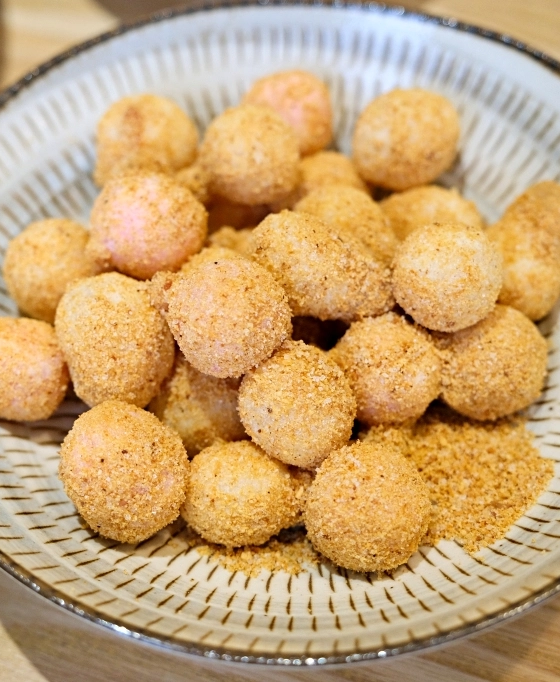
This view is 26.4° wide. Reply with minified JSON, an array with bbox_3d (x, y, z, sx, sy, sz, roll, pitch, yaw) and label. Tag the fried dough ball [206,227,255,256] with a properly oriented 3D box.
[{"bbox_3d":[-0.013,-0.025,0.346,0.027,0.025,0.026,-1,54,1],"label":"fried dough ball"}]

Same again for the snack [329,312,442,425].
[{"bbox_3d":[0.028,0.008,0.319,0.030,0.030,0.030,-1,54,1],"label":"snack"}]

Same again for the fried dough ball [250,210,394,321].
[{"bbox_3d":[0.011,-0.020,0.321,0.042,0.029,0.028,26,59,19],"label":"fried dough ball"}]

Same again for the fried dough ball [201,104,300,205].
[{"bbox_3d":[-0.009,-0.056,0.356,0.030,0.030,0.030,-1,54,1],"label":"fried dough ball"}]

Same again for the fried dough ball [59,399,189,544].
[{"bbox_3d":[-0.035,0.029,0.268,0.029,0.031,0.031,-1,55,2],"label":"fried dough ball"}]

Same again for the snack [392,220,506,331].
[{"bbox_3d":[0.042,-0.016,0.295,0.027,0.027,0.027,-1,55,2],"label":"snack"}]

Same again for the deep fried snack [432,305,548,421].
[{"bbox_3d":[0.051,0.005,0.291,0.028,0.028,0.028,-1,55,2],"label":"deep fried snack"}]

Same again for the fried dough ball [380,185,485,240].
[{"bbox_3d":[0.045,-0.031,0.355,0.031,0.029,0.030,-1,54,1],"label":"fried dough ball"}]

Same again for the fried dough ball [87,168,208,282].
[{"bbox_3d":[-0.037,-0.033,0.337,0.032,0.030,0.031,-1,54,1],"label":"fried dough ball"}]

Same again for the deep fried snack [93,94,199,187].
[{"bbox_3d":[-0.042,-0.062,0.376,0.033,0.031,0.032,-1,54,1],"label":"deep fried snack"}]

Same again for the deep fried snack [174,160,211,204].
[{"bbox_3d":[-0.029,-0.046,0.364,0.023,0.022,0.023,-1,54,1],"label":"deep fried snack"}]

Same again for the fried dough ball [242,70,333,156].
[{"bbox_3d":[0.003,-0.072,0.384,0.029,0.030,0.030,-1,54,1],"label":"fried dough ball"}]

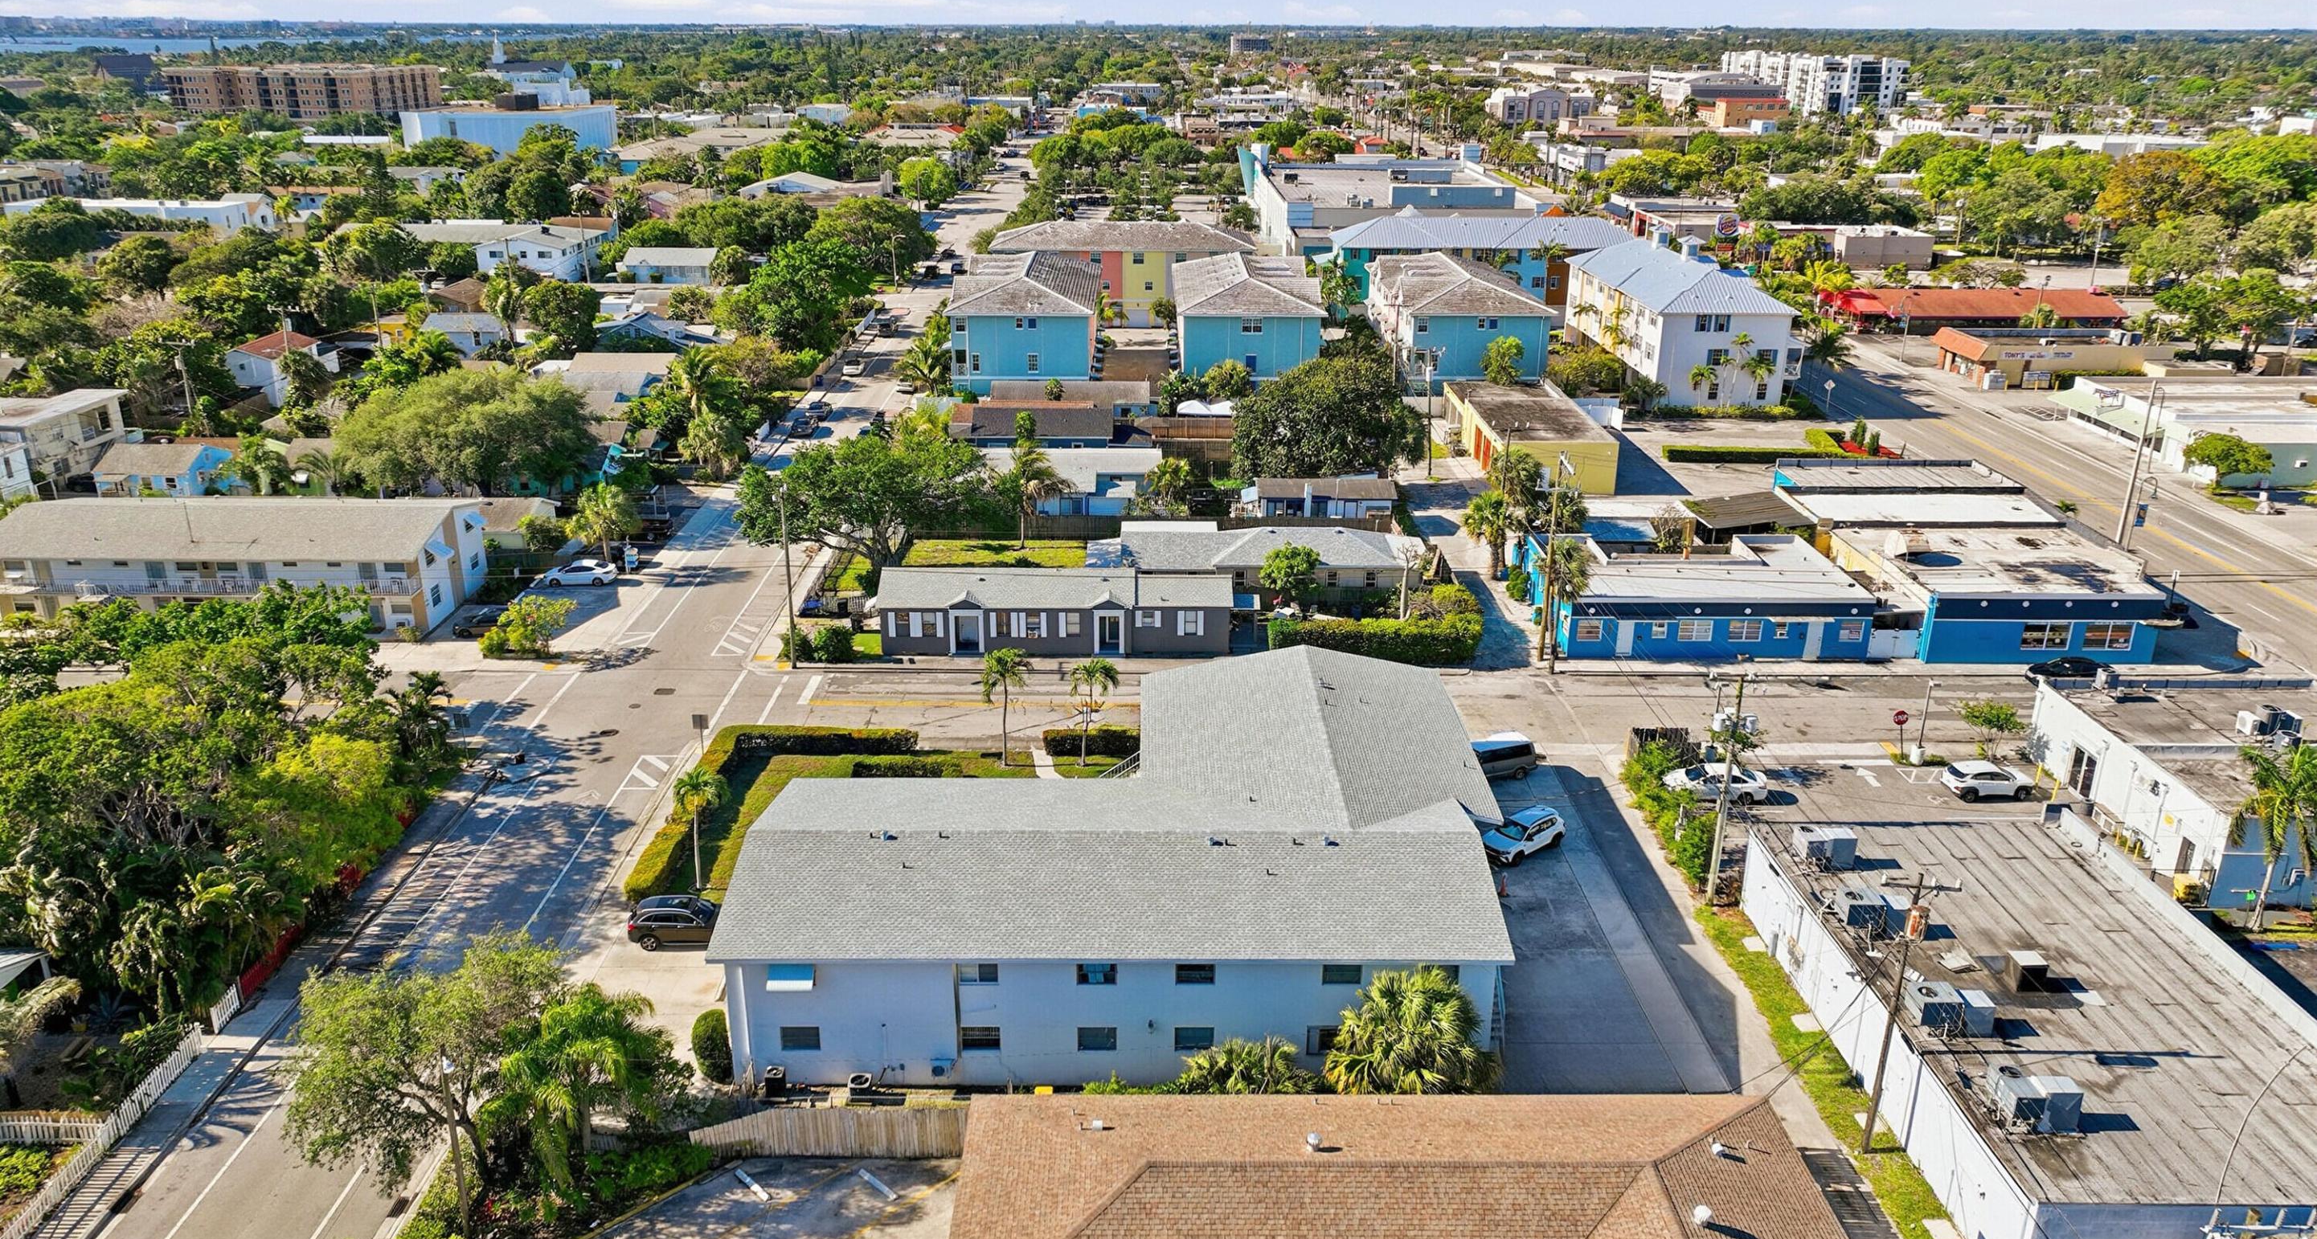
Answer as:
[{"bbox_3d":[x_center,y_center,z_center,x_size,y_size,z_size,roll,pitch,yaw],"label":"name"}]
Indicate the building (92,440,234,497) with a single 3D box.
[{"bbox_3d":[-76.763,-11.377,124.029,7.508,4.261,6.087,1,20,2],"label":"building"}]

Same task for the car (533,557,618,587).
[{"bbox_3d":[-38.214,-3.256,106.588,4.750,1.450,1.850,0,20,0],"label":"car"}]

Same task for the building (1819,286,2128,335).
[{"bbox_3d":[94.760,-36.588,189.785,33.300,5.000,10.000,0,20,0],"label":"building"}]

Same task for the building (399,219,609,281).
[{"bbox_3d":[-94.491,-53.292,231.314,25.700,6.200,21.500,0,20,0],"label":"building"}]

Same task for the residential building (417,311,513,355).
[{"bbox_3d":[-75.589,-31.711,178.126,8.800,4.600,8.000,0,20,0],"label":"residential building"}]

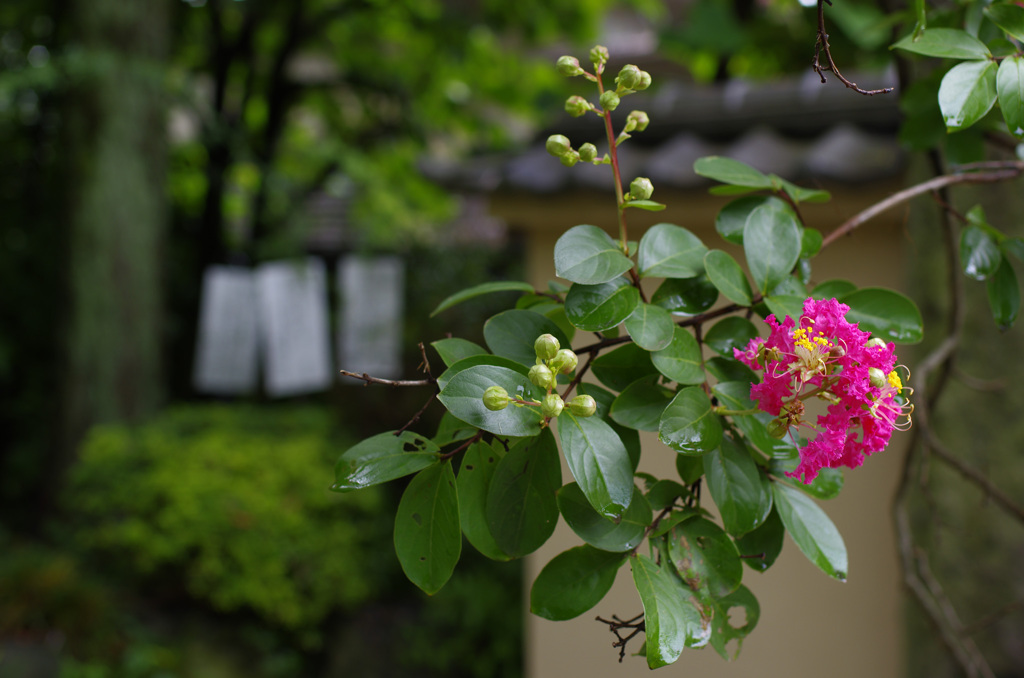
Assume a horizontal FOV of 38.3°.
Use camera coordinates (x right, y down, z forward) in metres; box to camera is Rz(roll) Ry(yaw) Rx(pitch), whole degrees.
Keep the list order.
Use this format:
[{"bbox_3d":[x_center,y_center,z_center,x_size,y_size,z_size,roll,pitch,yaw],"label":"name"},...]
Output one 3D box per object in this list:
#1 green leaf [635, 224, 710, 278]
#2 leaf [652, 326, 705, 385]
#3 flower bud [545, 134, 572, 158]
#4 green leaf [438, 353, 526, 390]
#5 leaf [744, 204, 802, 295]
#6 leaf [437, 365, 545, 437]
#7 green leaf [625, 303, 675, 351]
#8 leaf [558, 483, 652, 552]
[{"bbox_3d":[0.071,-0.039,0.653,0.034,0.027,0.007,-23,-28,-13],"label":"green leaf"},{"bbox_3d":[0.072,0.007,0.637,0.024,0.025,0.007,16,-15,24],"label":"leaf"},{"bbox_3d":[0.018,-0.075,0.575,0.010,0.009,0.009,36,-14,-21],"label":"flower bud"},{"bbox_3d":[-0.011,0.023,0.664,0.051,0.031,0.009,18,-26,-6],"label":"green leaf"},{"bbox_3d":[0.105,-0.036,0.595,0.023,0.044,0.007,9,-27,6],"label":"leaf"},{"bbox_3d":[-0.009,0.026,0.621,0.047,0.033,0.009,11,-28,13],"label":"leaf"},{"bbox_3d":[0.058,-0.005,0.626,0.020,0.025,0.007,-7,-30,-4],"label":"green leaf"},{"bbox_3d":[0.043,0.082,0.680,0.047,0.030,0.010,21,-19,-3],"label":"leaf"}]

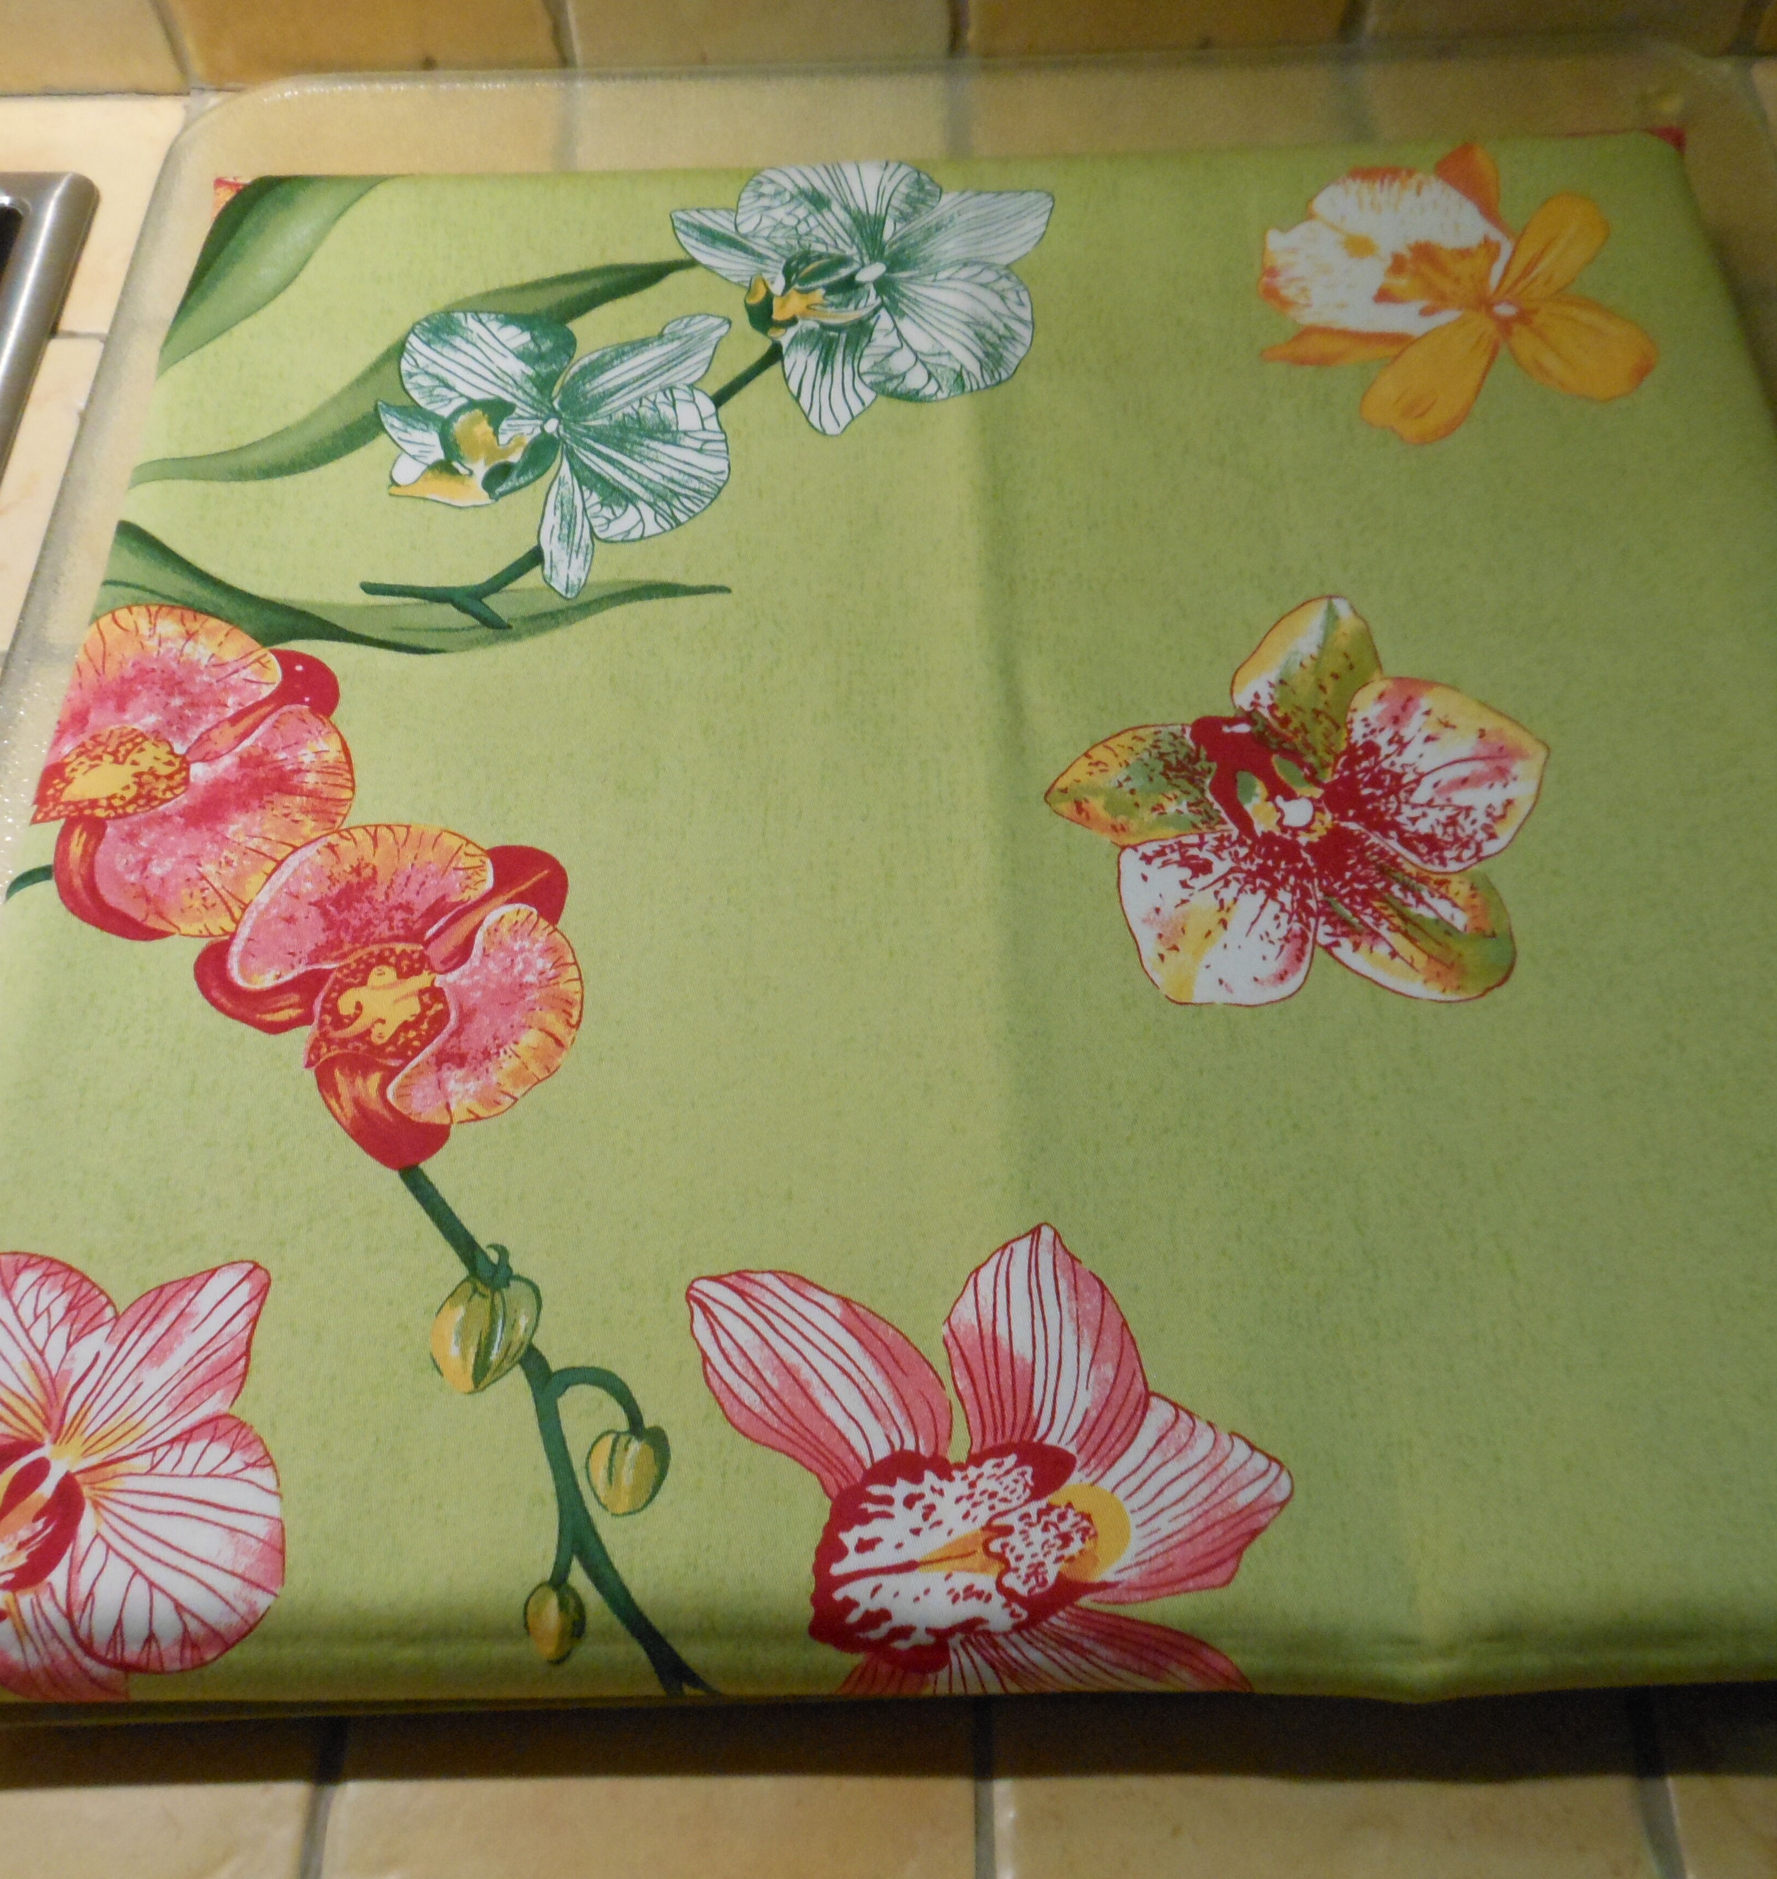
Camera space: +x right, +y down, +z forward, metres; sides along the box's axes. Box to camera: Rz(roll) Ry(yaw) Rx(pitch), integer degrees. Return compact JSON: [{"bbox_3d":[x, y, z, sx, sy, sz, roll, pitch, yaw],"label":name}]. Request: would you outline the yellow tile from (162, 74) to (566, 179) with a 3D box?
[{"bbox_3d":[-0.138,-0.188,0.472,0.099,0.010,0.088,0,61,2],"label":"yellow tile"}]

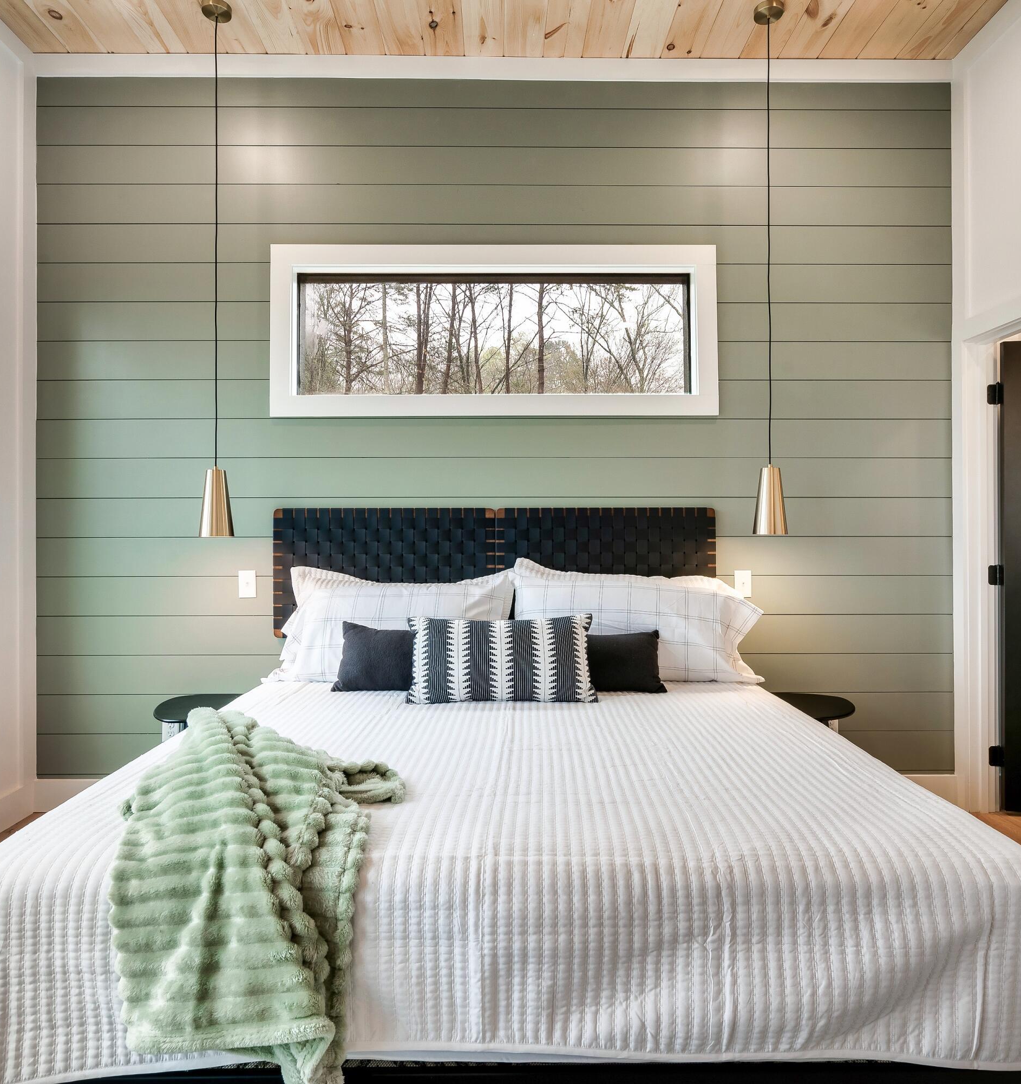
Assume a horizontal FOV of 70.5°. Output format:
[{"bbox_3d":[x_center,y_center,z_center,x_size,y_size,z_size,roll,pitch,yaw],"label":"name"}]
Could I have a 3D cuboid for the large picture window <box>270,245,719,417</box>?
[{"bbox_3d":[-0.071,-0.942,3.220,1.960,0.752,0.110,0,0,-1],"label":"large picture window"}]

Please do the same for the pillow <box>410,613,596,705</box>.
[{"bbox_3d":[-0.027,0.410,2.570,0.660,0.340,0.140,0,-25,-1],"label":"pillow"}]

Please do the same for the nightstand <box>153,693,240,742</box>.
[{"bbox_3d":[-1.180,0.925,2.890,0.450,0.540,0.450,0,0,-1],"label":"nightstand"}]

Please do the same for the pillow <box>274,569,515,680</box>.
[{"bbox_3d":[-0.475,0.330,2.980,0.960,0.470,0.200,0,-25,-1],"label":"pillow"}]

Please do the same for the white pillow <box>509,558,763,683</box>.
[{"bbox_3d":[0.500,0.325,2.980,0.980,0.480,0.200,0,-25,-1],"label":"white pillow"}]

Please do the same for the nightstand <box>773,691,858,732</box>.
[{"bbox_3d":[1.170,0.925,2.930,0.450,0.540,0.450,0,0,-1],"label":"nightstand"}]

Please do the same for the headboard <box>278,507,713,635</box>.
[{"bbox_3d":[-0.069,0.136,3.150,1.935,0.575,0.060,0,0,-1],"label":"headboard"}]

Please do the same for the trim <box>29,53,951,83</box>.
[{"bbox_3d":[-0.076,-2.087,3.185,4.050,0.105,0.030,0,0,-1],"label":"trim"}]

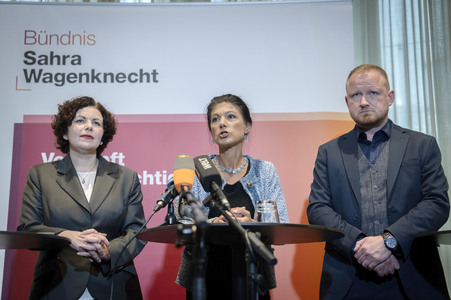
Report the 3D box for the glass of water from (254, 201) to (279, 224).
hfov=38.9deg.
[{"bbox_3d":[0.135,0.213,2.050,0.087,0.093,0.087,0,-13,0],"label":"glass of water"}]

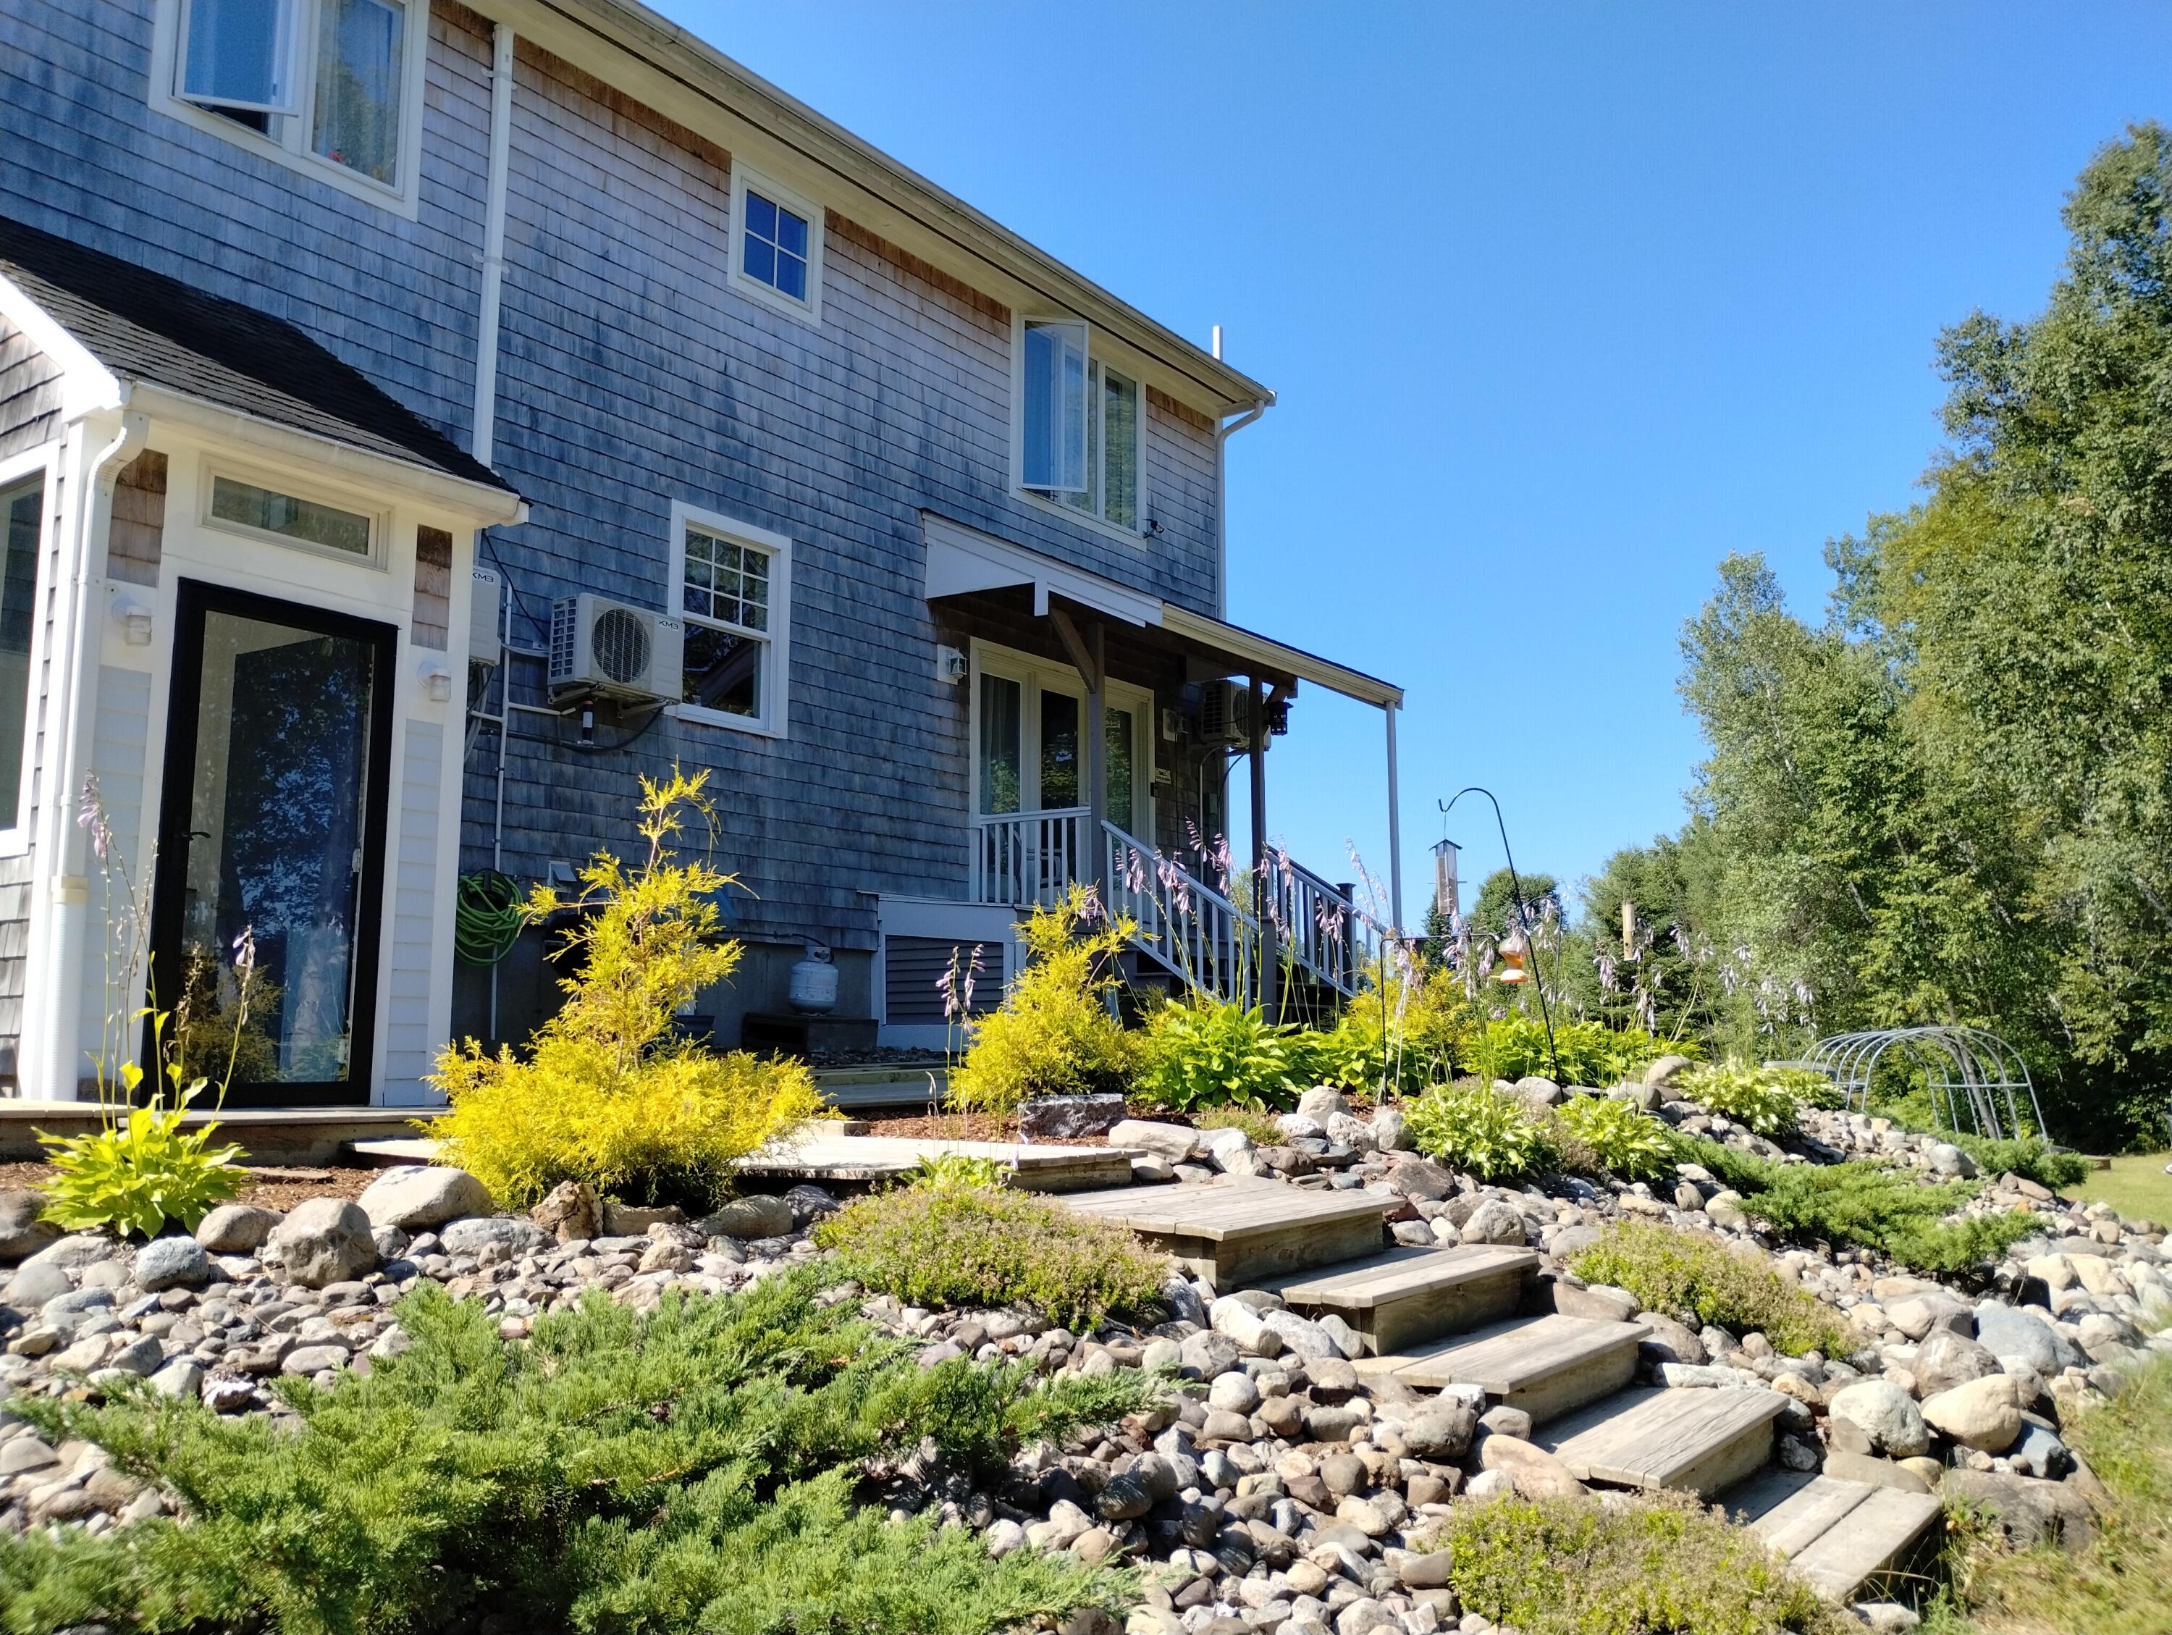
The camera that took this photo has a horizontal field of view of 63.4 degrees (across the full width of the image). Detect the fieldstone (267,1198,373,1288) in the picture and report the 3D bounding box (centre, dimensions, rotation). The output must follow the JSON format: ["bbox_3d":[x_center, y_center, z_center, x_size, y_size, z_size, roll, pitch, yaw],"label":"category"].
[{"bbox_3d":[-1.498,0.839,3.450,0.215,0.180,0.195,3,-8,-23],"label":"fieldstone"}]

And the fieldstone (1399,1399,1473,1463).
[{"bbox_3d":[0.719,1.256,3.600,0.150,0.118,0.125,-2,-8,11],"label":"fieldstone"}]

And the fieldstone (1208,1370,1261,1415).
[{"bbox_3d":[0.297,1.143,3.500,0.100,0.088,0.090,-1,-8,5],"label":"fieldstone"}]

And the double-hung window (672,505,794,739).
[{"bbox_3d":[-2.338,-1.282,11.606,0.060,1.410,1.050,-7,-11,36],"label":"double-hung window"}]

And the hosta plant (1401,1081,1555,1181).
[{"bbox_3d":[1.323,1.053,5.900,0.500,0.330,0.480,-2,-8,12],"label":"hosta plant"}]

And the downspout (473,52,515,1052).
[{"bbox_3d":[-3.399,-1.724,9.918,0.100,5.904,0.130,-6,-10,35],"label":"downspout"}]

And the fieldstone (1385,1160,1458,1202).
[{"bbox_3d":[0.991,1.076,5.200,0.205,0.130,0.165,-1,-8,10],"label":"fieldstone"}]

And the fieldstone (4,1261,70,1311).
[{"bbox_3d":[-2.232,0.997,3.750,0.138,0.095,0.120,5,-9,-30],"label":"fieldstone"}]

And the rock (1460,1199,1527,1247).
[{"bbox_3d":[1.155,1.158,5.000,0.190,0.140,0.165,-2,-8,13],"label":"rock"}]

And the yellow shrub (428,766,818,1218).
[{"bbox_3d":[-1.296,0.480,4.950,1.060,1.150,1.050,2,-8,-14],"label":"yellow shrub"}]

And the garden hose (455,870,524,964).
[{"bbox_3d":[-3.372,0.556,9.783,0.190,0.530,0.440,-7,-11,36],"label":"garden hose"}]

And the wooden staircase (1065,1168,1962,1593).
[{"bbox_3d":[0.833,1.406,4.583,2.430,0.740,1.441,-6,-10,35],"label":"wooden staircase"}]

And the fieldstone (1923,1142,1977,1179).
[{"bbox_3d":[4.566,1.813,9.300,0.275,0.200,0.230,-4,-9,25],"label":"fieldstone"}]

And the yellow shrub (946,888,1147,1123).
[{"bbox_3d":[-0.222,1.024,9.600,1.050,1.270,1.000,0,-9,-1],"label":"yellow shrub"}]

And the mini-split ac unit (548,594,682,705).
[{"bbox_3d":[-2.849,-1.002,10.750,0.300,0.540,0.780,-6,-10,32],"label":"mini-split ac unit"}]

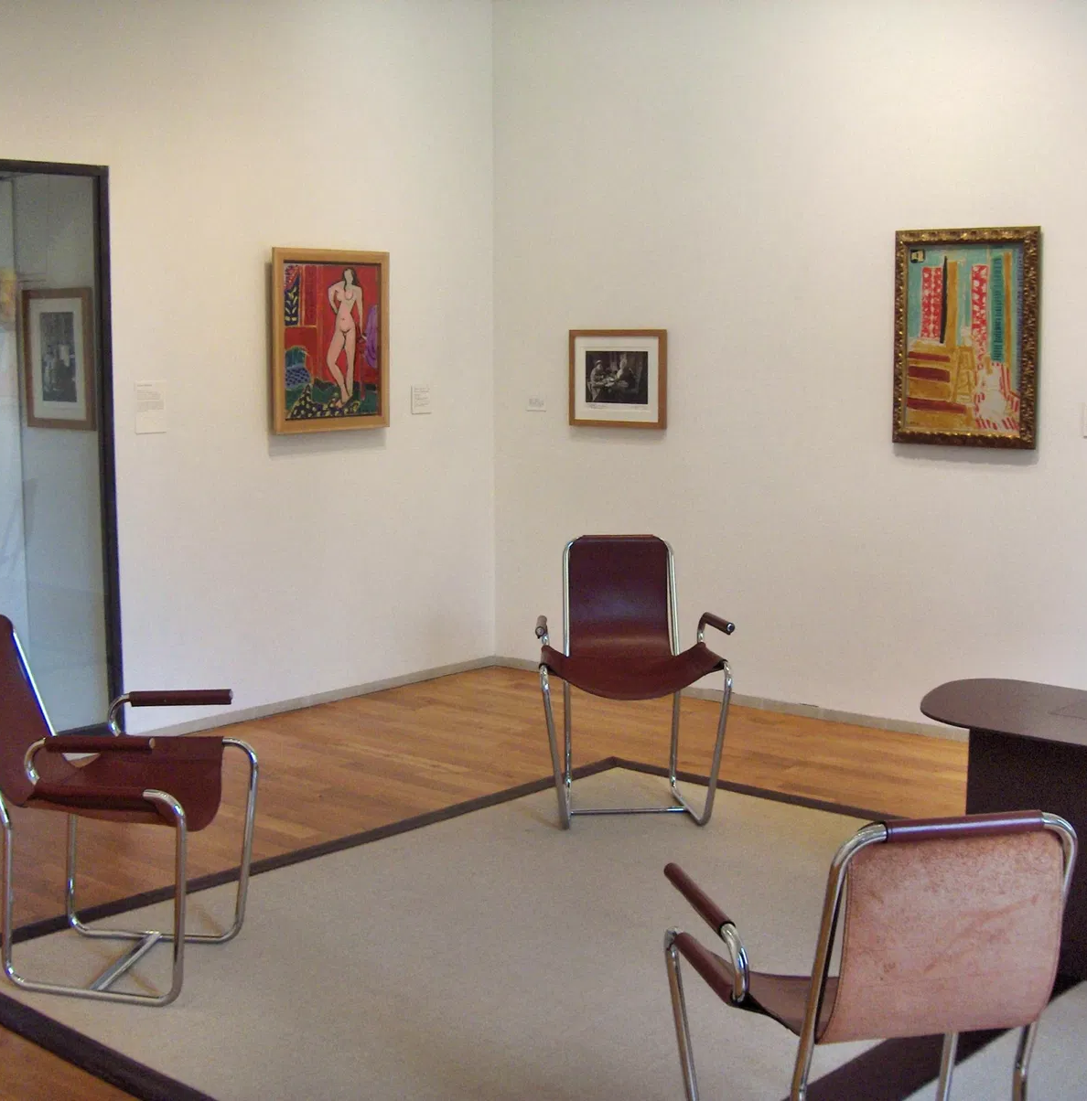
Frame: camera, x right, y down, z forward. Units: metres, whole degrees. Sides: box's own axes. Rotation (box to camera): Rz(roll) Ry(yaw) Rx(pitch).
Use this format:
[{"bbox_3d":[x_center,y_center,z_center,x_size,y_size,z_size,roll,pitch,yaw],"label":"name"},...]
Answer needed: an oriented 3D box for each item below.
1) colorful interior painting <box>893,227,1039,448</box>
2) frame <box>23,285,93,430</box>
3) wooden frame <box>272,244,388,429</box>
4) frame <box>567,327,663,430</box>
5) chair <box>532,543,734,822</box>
[{"bbox_3d":[1.564,-0.783,6.087,0.588,0.811,0.045,6,10,39],"label":"colorful interior painting"},{"bbox_3d":[-1.779,-0.707,6.105,0.461,0.522,0.030,6,10,39],"label":"frame"},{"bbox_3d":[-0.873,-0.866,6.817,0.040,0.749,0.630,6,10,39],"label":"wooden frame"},{"bbox_3d":[0.329,-0.742,7.150,0.528,0.422,0.030,6,10,39],"label":"frame"},{"bbox_3d":[0.273,0.420,5.385,0.610,0.883,0.660,0,7,-3],"label":"chair"}]

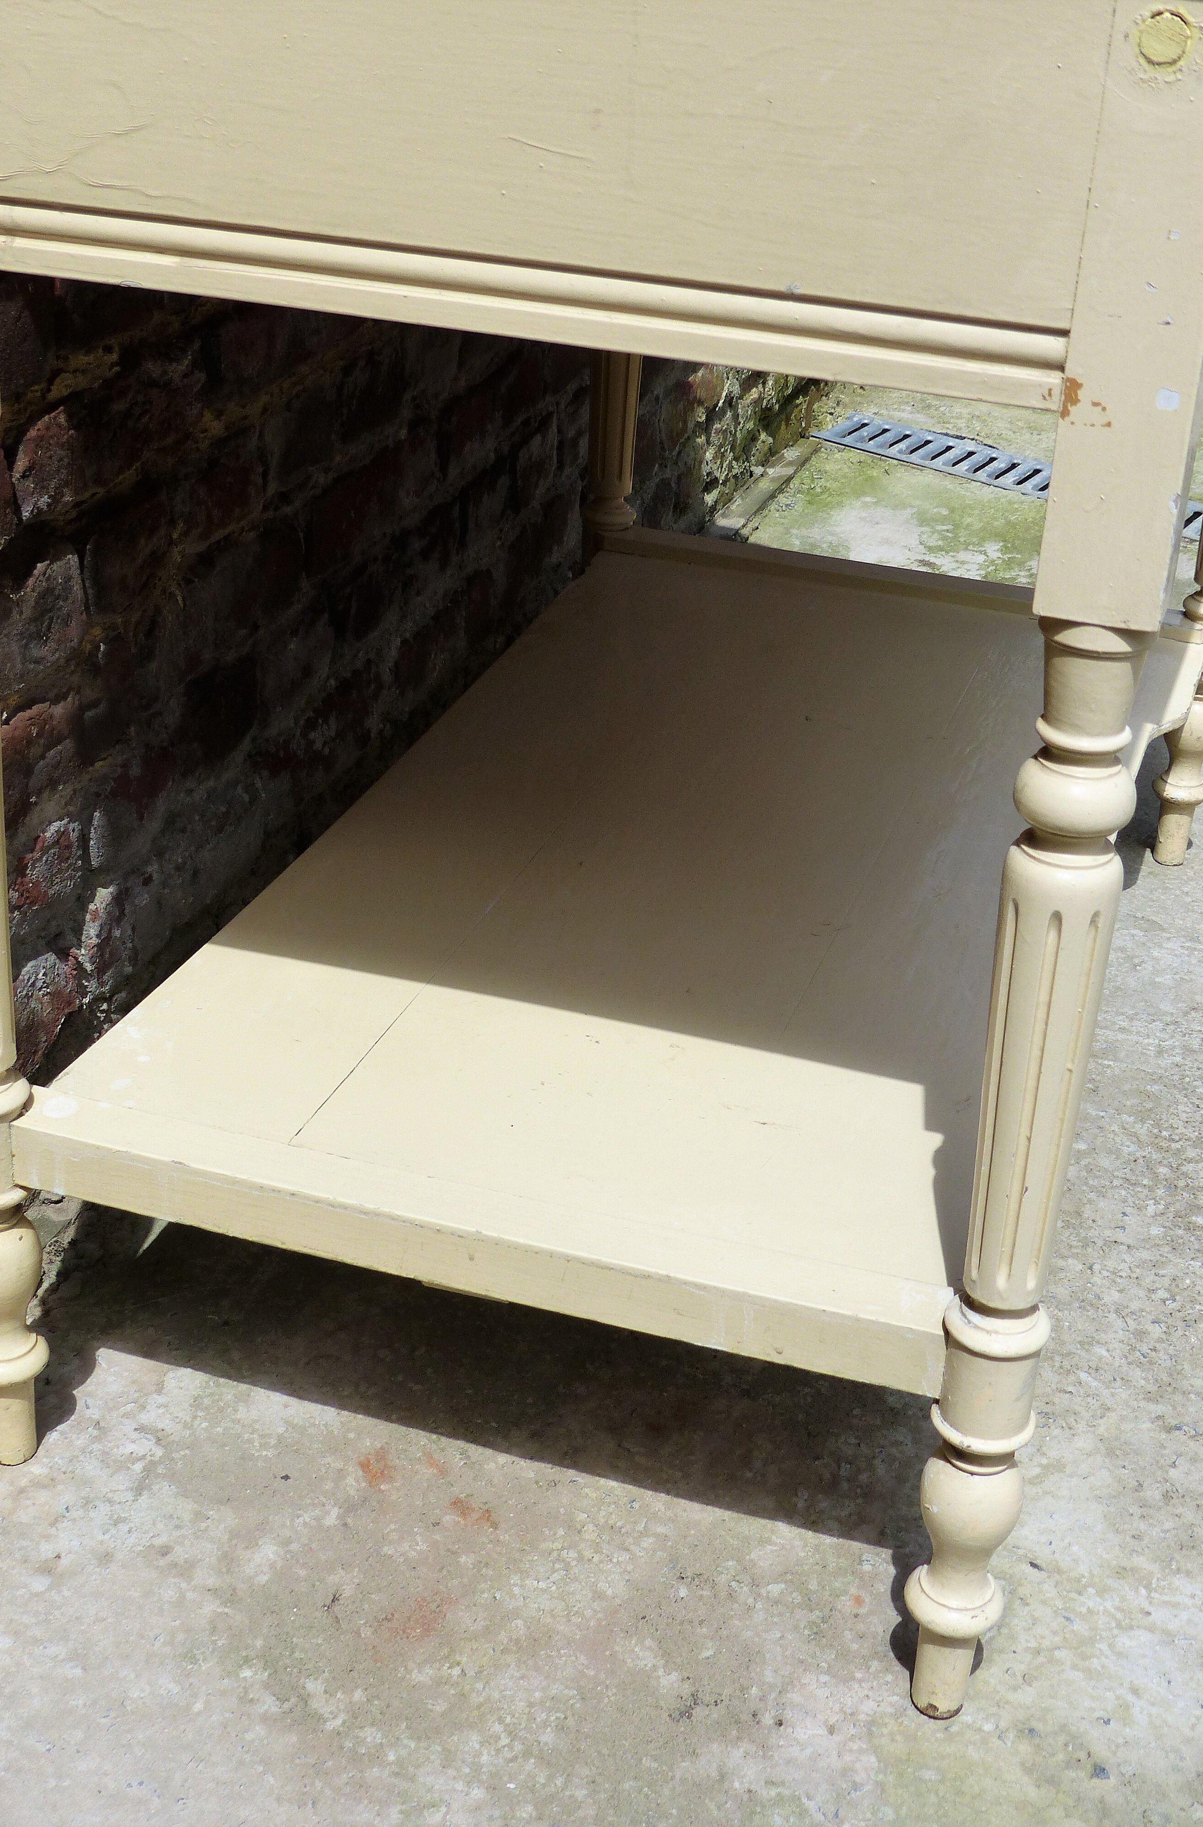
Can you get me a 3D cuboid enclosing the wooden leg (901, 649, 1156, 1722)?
[{"bbox_3d":[0.175,0.130,1.056,0.048,0.548,0.048,11,28,15],"label":"wooden leg"}]

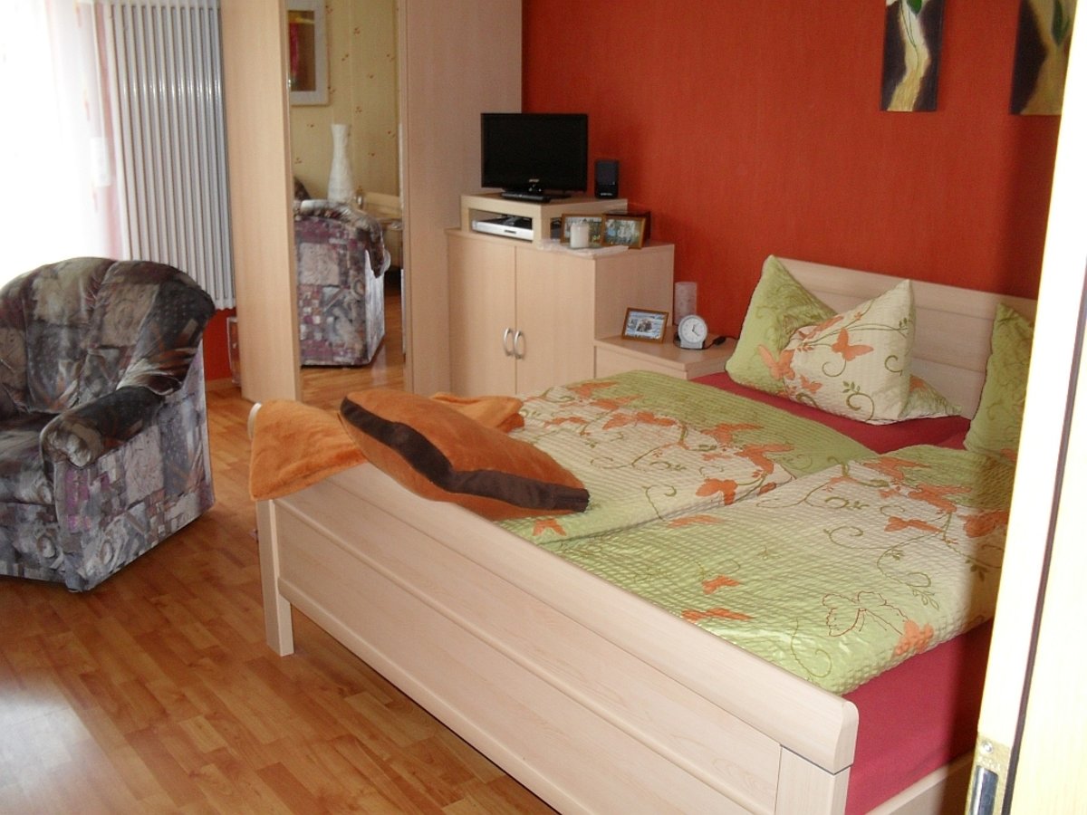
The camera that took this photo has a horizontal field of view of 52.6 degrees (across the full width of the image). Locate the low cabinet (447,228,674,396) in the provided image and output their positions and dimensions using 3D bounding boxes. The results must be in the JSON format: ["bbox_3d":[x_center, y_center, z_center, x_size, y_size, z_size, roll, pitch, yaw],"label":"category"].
[{"bbox_3d":[0.048,-0.294,4.841,0.462,0.910,1.007,-11,20,-37],"label":"low cabinet"}]

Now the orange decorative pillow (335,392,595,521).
[{"bbox_3d":[-0.180,0.105,2.327,0.500,0.170,0.500,23,-9,-5],"label":"orange decorative pillow"}]

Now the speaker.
[{"bbox_3d":[0.277,-0.984,4.735,0.100,0.165,0.100,3,16,9],"label":"speaker"}]

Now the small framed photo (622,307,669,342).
[{"bbox_3d":[0.402,-0.316,4.289,0.170,0.126,0.030,9,0,28],"label":"small framed photo"}]

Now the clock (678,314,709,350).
[{"bbox_3d":[0.569,-0.285,4.170,0.113,0.122,0.050,1,16,1],"label":"clock"}]

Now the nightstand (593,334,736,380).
[{"bbox_3d":[0.523,0.034,4.318,0.451,0.573,0.514,-11,20,-37],"label":"nightstand"}]

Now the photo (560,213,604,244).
[{"bbox_3d":[0.160,-0.726,4.493,0.168,0.124,0.030,4,-2,10],"label":"photo"}]

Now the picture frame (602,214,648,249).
[{"bbox_3d":[0.322,-0.703,4.413,0.172,0.127,0.030,7,-1,20],"label":"picture frame"}]

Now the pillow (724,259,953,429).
[{"bbox_3d":[0.964,-0.237,3.637,0.260,0.440,0.760,14,3,-41],"label":"pillow"}]

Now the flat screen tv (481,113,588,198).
[{"bbox_3d":[-0.039,-1.098,4.786,0.485,0.350,0.160,7,17,20],"label":"flat screen tv"}]

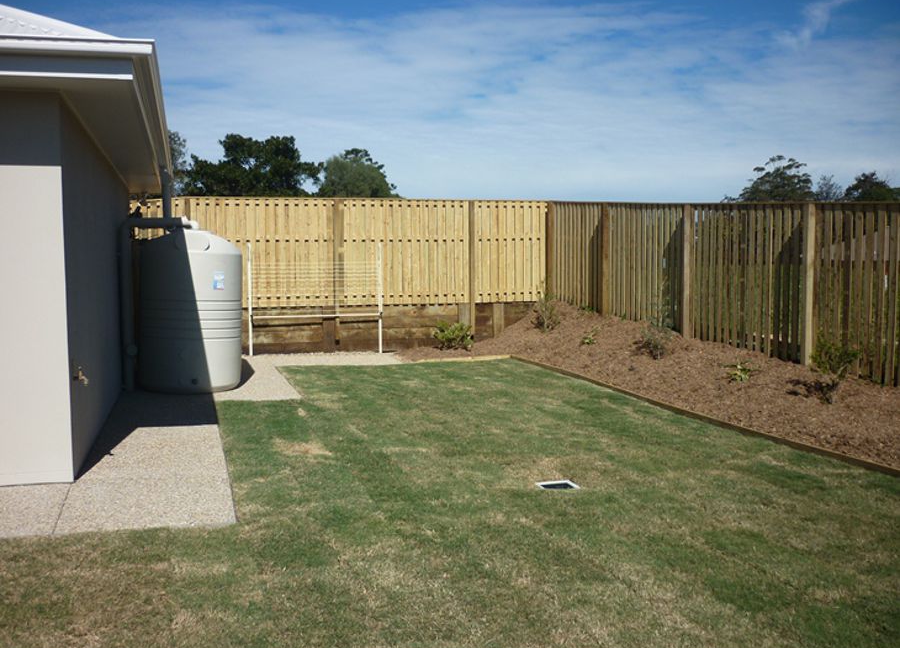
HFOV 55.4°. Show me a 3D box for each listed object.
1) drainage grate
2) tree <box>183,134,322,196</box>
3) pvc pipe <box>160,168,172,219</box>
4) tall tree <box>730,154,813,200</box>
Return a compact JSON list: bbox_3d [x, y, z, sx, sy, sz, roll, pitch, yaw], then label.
[{"bbox_3d":[0.693,1.034,5.500,0.240,0.030,0.230,-1,4,-13],"label":"drainage grate"},{"bbox_3d":[-10.567,-5.700,46.276,8.000,9.056,7.500,0,3,0],"label":"tree"},{"bbox_3d":[-3.364,-1.552,10.200,0.100,0.630,0.100,-1,4,-18],"label":"pvc pipe"},{"bbox_3d":[22.596,-6.816,60.304,6.400,9.967,6.400,0,3,0],"label":"tall tree"}]

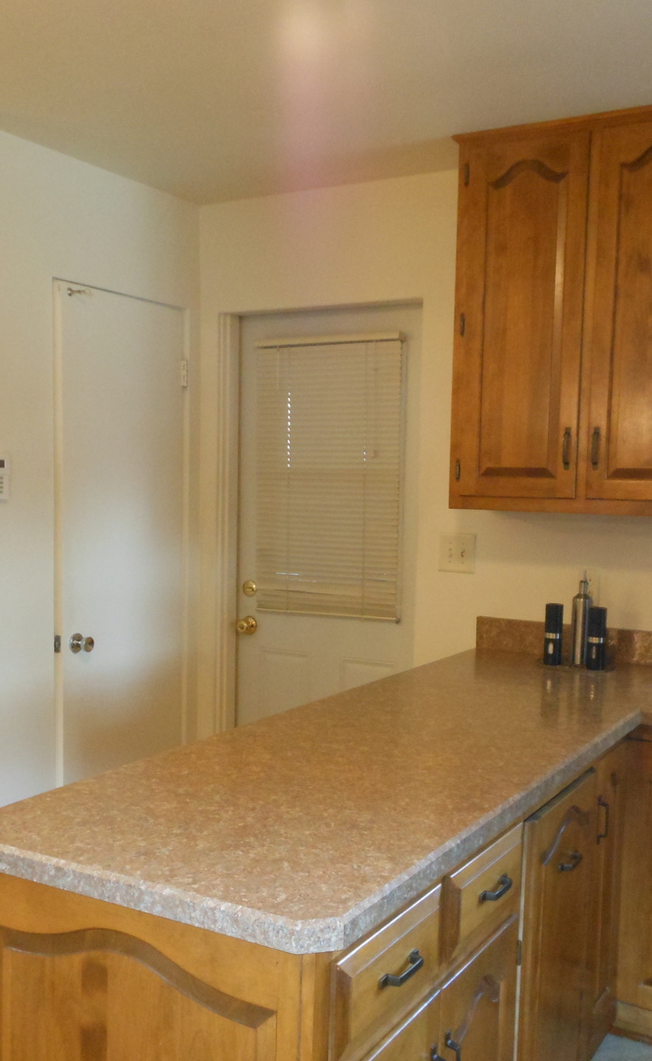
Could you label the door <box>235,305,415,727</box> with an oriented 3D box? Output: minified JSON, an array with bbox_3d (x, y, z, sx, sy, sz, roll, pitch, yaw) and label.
[{"bbox_3d":[0.004,0.227,3.703,0.785,2.030,0.045,2,3,30],"label":"door"}]

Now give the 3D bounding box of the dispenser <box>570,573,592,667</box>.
[{"bbox_3d":[0.741,0.259,2.971,0.056,0.268,0.056,2,3,30],"label":"dispenser"}]

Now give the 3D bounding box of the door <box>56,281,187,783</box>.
[{"bbox_3d":[-0.707,0.219,3.527,0.045,2.030,0.620,2,3,30],"label":"door"}]

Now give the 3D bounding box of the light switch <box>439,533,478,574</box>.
[{"bbox_3d":[0.425,0.075,3.321,0.119,0.119,0.015,2,3,30],"label":"light switch"}]

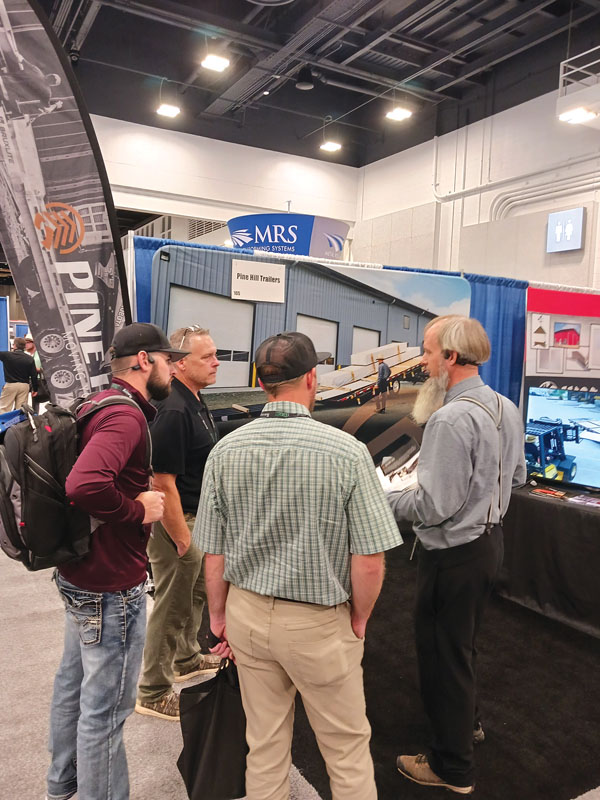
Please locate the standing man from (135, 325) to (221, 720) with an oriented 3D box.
[{"bbox_3d":[-0.525,0.530,2.950,0.420,1.770,0.570,3,5,16],"label":"standing man"}]

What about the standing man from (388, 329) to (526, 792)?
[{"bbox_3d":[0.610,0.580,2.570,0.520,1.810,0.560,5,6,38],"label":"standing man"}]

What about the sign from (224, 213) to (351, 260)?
[{"bbox_3d":[-0.300,-3.760,15.500,3.050,1.150,3.050,3,5,19],"label":"sign"}]

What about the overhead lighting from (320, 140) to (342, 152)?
[{"bbox_3d":[0.877,-7.077,17.354,0.440,0.140,0.440,-1,6,-31],"label":"overhead lighting"}]

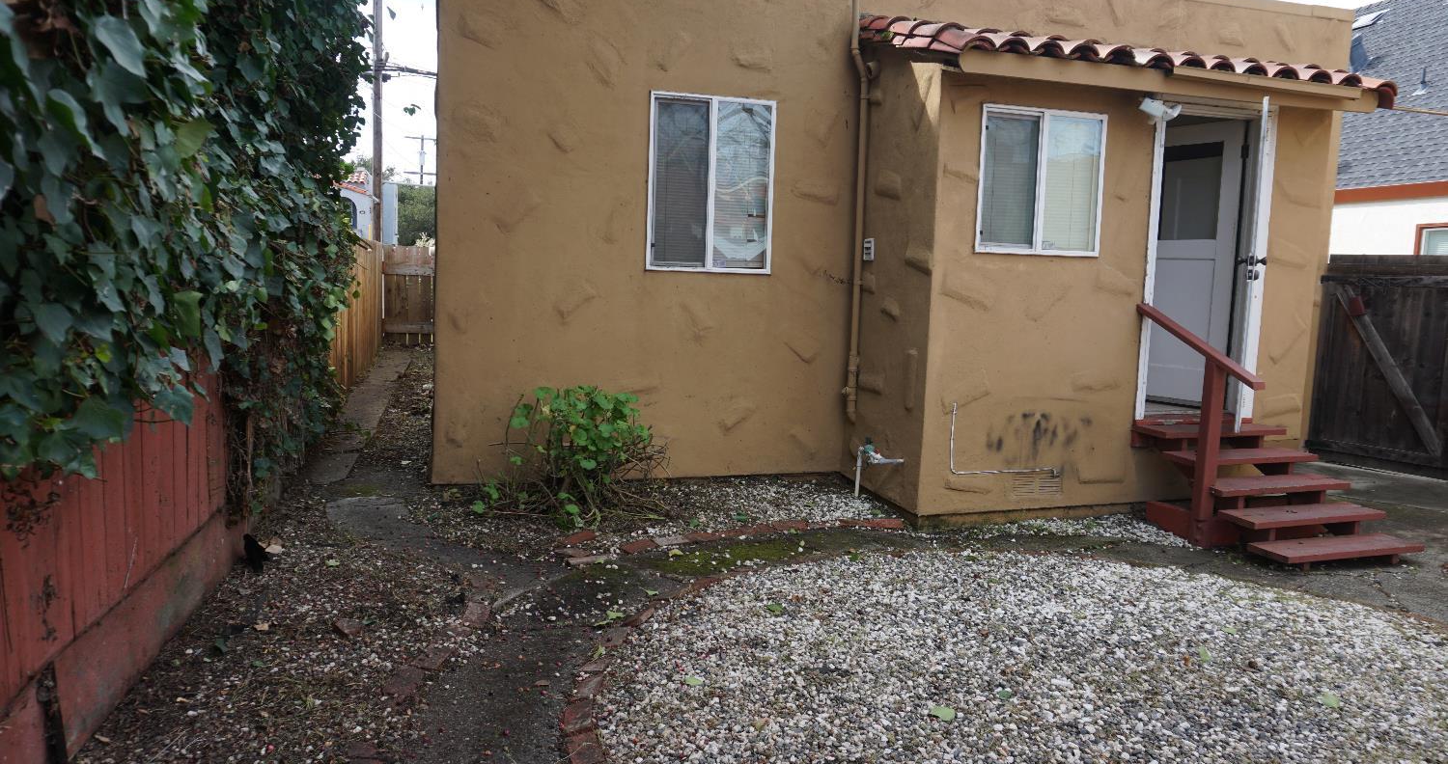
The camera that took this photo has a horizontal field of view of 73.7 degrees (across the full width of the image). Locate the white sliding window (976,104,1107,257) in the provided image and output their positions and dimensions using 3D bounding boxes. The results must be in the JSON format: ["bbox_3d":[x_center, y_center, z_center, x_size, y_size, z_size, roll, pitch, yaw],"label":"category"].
[{"bbox_3d":[2.024,-1.262,6.115,0.905,0.910,0.080,0,7,-16],"label":"white sliding window"}]

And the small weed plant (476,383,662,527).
[{"bbox_3d":[-0.980,0.429,6.294,1.180,0.790,0.800,0,7,-16],"label":"small weed plant"}]

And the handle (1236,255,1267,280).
[{"bbox_3d":[3.283,-0.715,6.005,0.170,0.155,0.075,5,8,28],"label":"handle"}]

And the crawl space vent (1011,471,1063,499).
[{"bbox_3d":[2.069,0.677,6.368,0.375,0.170,0.030,0,7,-16],"label":"crawl space vent"}]

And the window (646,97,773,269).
[{"bbox_3d":[-0.082,-1.395,6.860,0.925,1.230,0.080,0,7,-16],"label":"window"}]

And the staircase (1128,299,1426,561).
[{"bbox_3d":[3.387,0.273,6.008,1.060,1.440,1.330,0,7,-16],"label":"staircase"}]

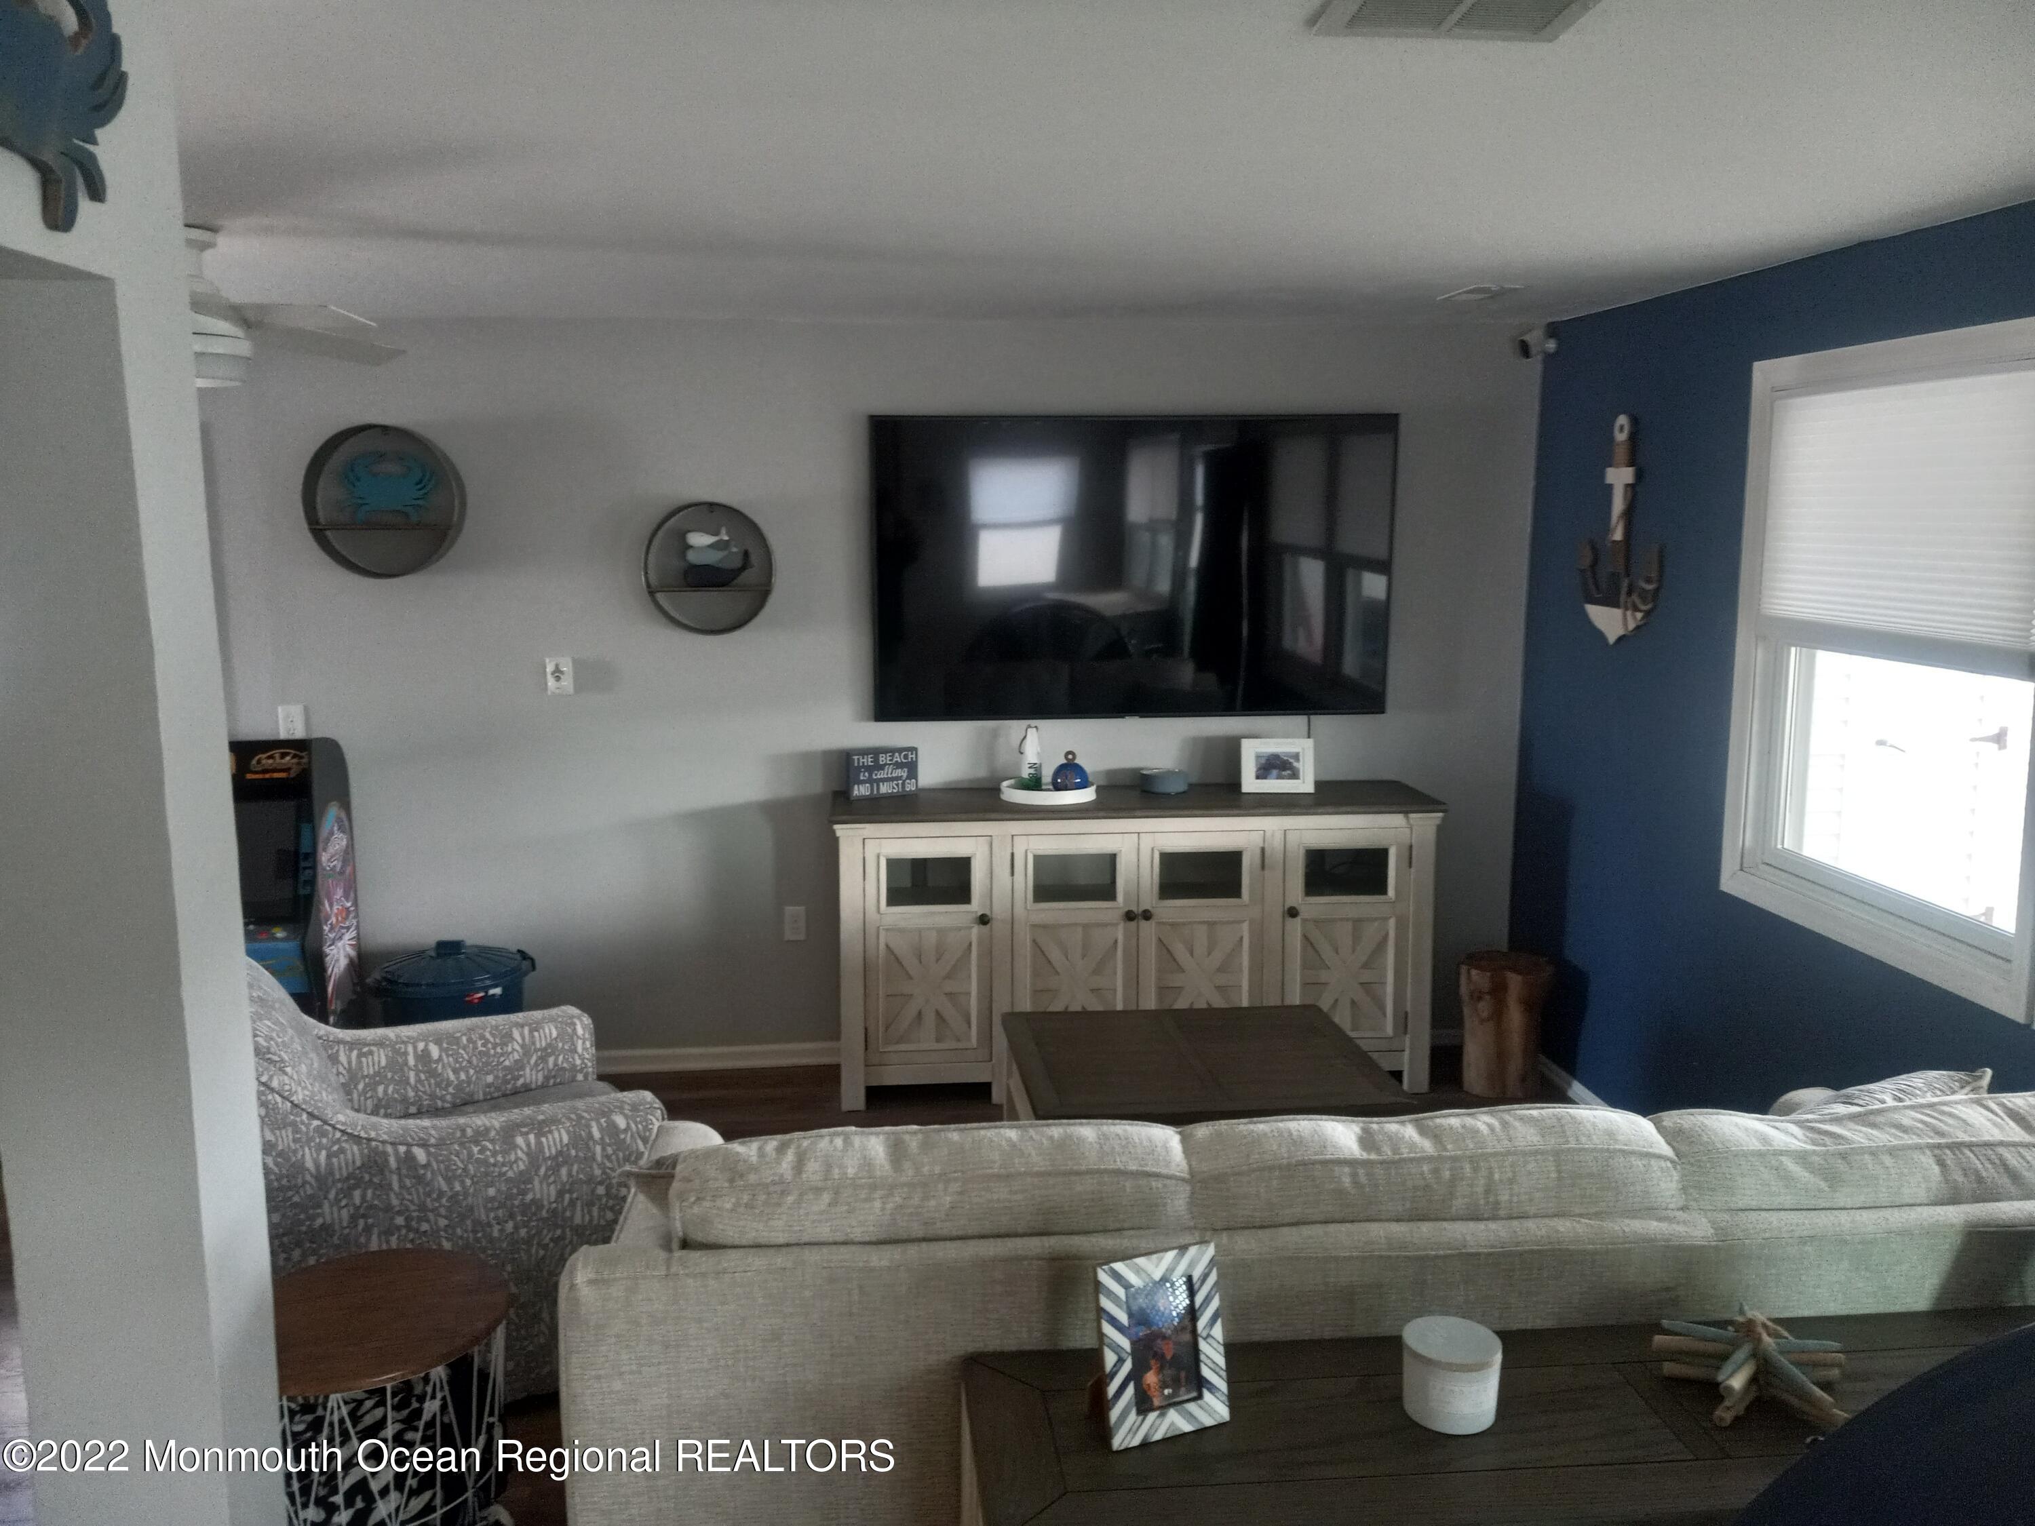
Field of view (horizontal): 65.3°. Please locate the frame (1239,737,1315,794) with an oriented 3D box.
[{"bbox_3d":[0.839,0.009,5.130,0.237,0.176,0.060,0,9,-3],"label":"frame"}]

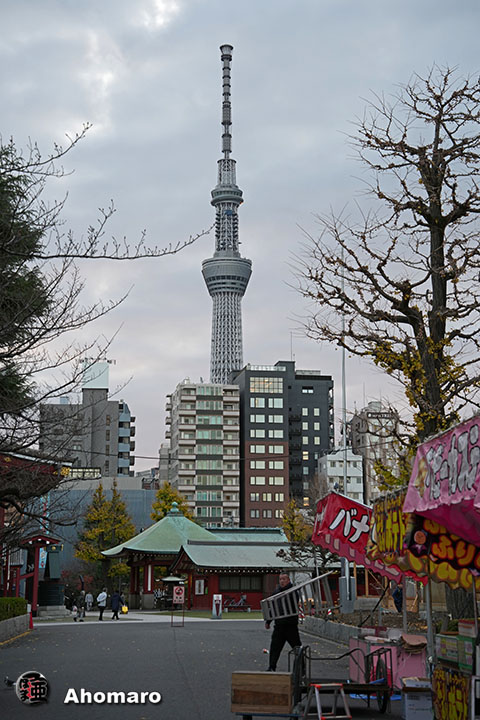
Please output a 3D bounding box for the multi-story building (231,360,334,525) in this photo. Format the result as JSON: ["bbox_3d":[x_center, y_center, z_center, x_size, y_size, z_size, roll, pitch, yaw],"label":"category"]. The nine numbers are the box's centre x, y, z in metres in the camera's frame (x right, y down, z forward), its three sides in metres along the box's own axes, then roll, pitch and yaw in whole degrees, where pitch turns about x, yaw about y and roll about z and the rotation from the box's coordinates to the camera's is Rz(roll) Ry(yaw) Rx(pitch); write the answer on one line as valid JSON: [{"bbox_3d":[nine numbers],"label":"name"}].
[{"bbox_3d":[10.088,25.331,267.395,21.500,50.200,22.000,2,-11,-9],"label":"multi-story building"}]

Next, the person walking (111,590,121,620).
[{"bbox_3d":[-6.417,12.688,65.078,0.480,1.520,0.420,-9,-14,39],"label":"person walking"}]

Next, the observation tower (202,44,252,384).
[{"bbox_3d":[-14.449,-58.117,1422.241,64.000,634.000,64.000,0,-10,0],"label":"observation tower"}]

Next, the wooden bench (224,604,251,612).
[{"bbox_3d":[-0.129,16.886,85.352,1.800,0.440,0.450,0,-10,0],"label":"wooden bench"}]

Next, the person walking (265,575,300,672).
[{"bbox_3d":[0.793,4.756,22.873,0.560,1.760,0.560,7,-13,-34],"label":"person walking"}]

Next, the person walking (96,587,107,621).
[{"bbox_3d":[-7.026,12.458,64.273,0.450,1.660,0.500,10,-15,-44],"label":"person walking"}]

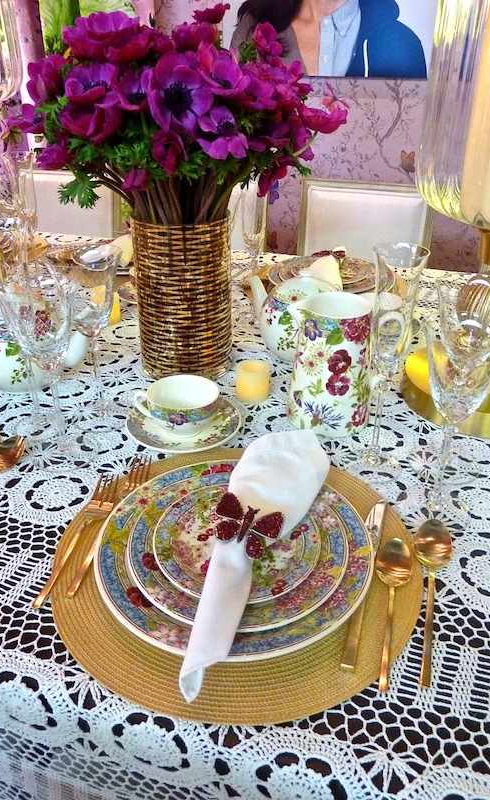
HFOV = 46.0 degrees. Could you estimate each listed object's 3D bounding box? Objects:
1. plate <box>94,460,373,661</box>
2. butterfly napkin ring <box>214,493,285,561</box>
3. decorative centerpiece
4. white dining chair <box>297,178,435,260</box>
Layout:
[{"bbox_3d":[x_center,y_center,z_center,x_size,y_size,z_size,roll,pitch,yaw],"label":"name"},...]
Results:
[{"bbox_3d":[-0.009,0.146,0.590,0.275,0.027,0.275,0,30,0],"label":"plate"},{"bbox_3d":[0.002,0.123,0.542,0.070,0.045,0.062,9,31,15],"label":"butterfly napkin ring"},{"bbox_3d":[-0.088,-0.276,0.851,0.430,0.505,0.400,0,30,0],"label":"decorative centerpiece"},{"bbox_3d":[0.320,-0.210,1.865,0.470,0.880,0.550,9,31,16],"label":"white dining chair"}]

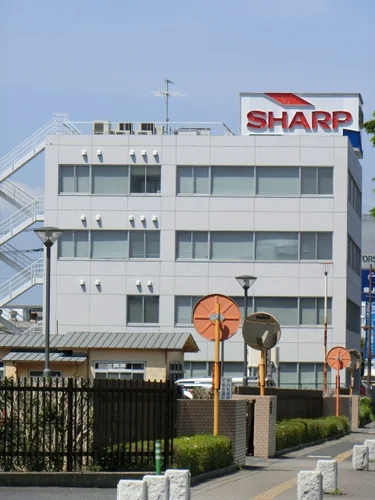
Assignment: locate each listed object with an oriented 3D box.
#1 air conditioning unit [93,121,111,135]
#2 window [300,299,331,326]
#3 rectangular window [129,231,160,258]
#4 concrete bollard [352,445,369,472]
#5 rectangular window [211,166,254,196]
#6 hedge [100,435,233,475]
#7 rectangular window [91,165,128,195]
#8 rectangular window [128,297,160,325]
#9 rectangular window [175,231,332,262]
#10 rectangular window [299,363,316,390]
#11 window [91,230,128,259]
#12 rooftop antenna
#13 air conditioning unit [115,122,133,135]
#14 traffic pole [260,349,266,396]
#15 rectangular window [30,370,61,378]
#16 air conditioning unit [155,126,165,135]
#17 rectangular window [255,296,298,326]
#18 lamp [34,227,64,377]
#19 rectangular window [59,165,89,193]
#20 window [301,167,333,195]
[{"bbox_3d":[-4.880,-6.932,182.015,0.956,0.850,0.380,0,-3,5],"label":"air conditioning unit"},{"bbox_3d":[7.073,3.358,174.235,1.755,1.508,0.150,0,-2,5],"label":"window"},{"bbox_3d":[-2.348,-0.303,175.170,1.728,1.545,0.150,0,-2,5],"label":"rectangular window"},{"bbox_3d":[3.654,4.426,67.200,0.300,0.510,0.300,0,-3,5],"label":"concrete bollard"},{"bbox_3d":[2.585,-3.912,180.071,2.505,1.658,0.150,0,-3,5],"label":"rectangular window"},{"bbox_3d":[-0.150,3.842,59.800,1.350,0.600,12.800,0,-3,5],"label":"hedge"},{"bbox_3d":[-4.252,-3.871,175.472,2.032,1.615,0.150,0,-2,5],"label":"rectangular window"},{"bbox_3d":[-2.437,3.319,175.032,1.776,1.570,0.150,0,-2,5],"label":"rectangular window"},{"bbox_3d":[3.655,-0.206,174.664,8.644,1.623,0.150,0,-2,5],"label":"rectangular window"},{"bbox_3d":[6.705,7.059,177.114,0.948,1.543,0.150,0,-3,5],"label":"rectangular window"},{"bbox_3d":[-4.411,-0.279,180.525,2.143,1.621,0.150,0,-3,5],"label":"window"},{"bbox_3d":[-1.087,-8.190,182.544,1.900,3.300,1.600,0,-3,17],"label":"rooftop antenna"},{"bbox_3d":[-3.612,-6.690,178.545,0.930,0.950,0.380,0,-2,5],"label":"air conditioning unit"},{"bbox_3d":[1.944,3.771,81.600,0.130,2.900,0.130,0,-3,5],"label":"traffic pole"},{"bbox_3d":[-4.703,4.378,106.000,1.080,0.650,0.120,0,-3,5],"label":"rectangular window"},{"bbox_3d":[-1.572,-6.633,178.372,0.507,0.600,0.380,0,-2,5],"label":"air conditioning unit"},{"bbox_3d":[4.912,3.348,174.416,2.418,1.537,0.150,0,-2,5],"label":"rectangular window"},{"bbox_3d":[-2.888,1.960,65.700,0.610,4.845,0.610,0,-3,5],"label":"lamp"},{"bbox_3d":[-6.330,-3.964,178.803,1.791,1.607,0.150,0,-3,5],"label":"rectangular window"},{"bbox_3d":[7.332,-3.889,179.646,1.849,1.626,0.150,0,-3,5],"label":"window"}]

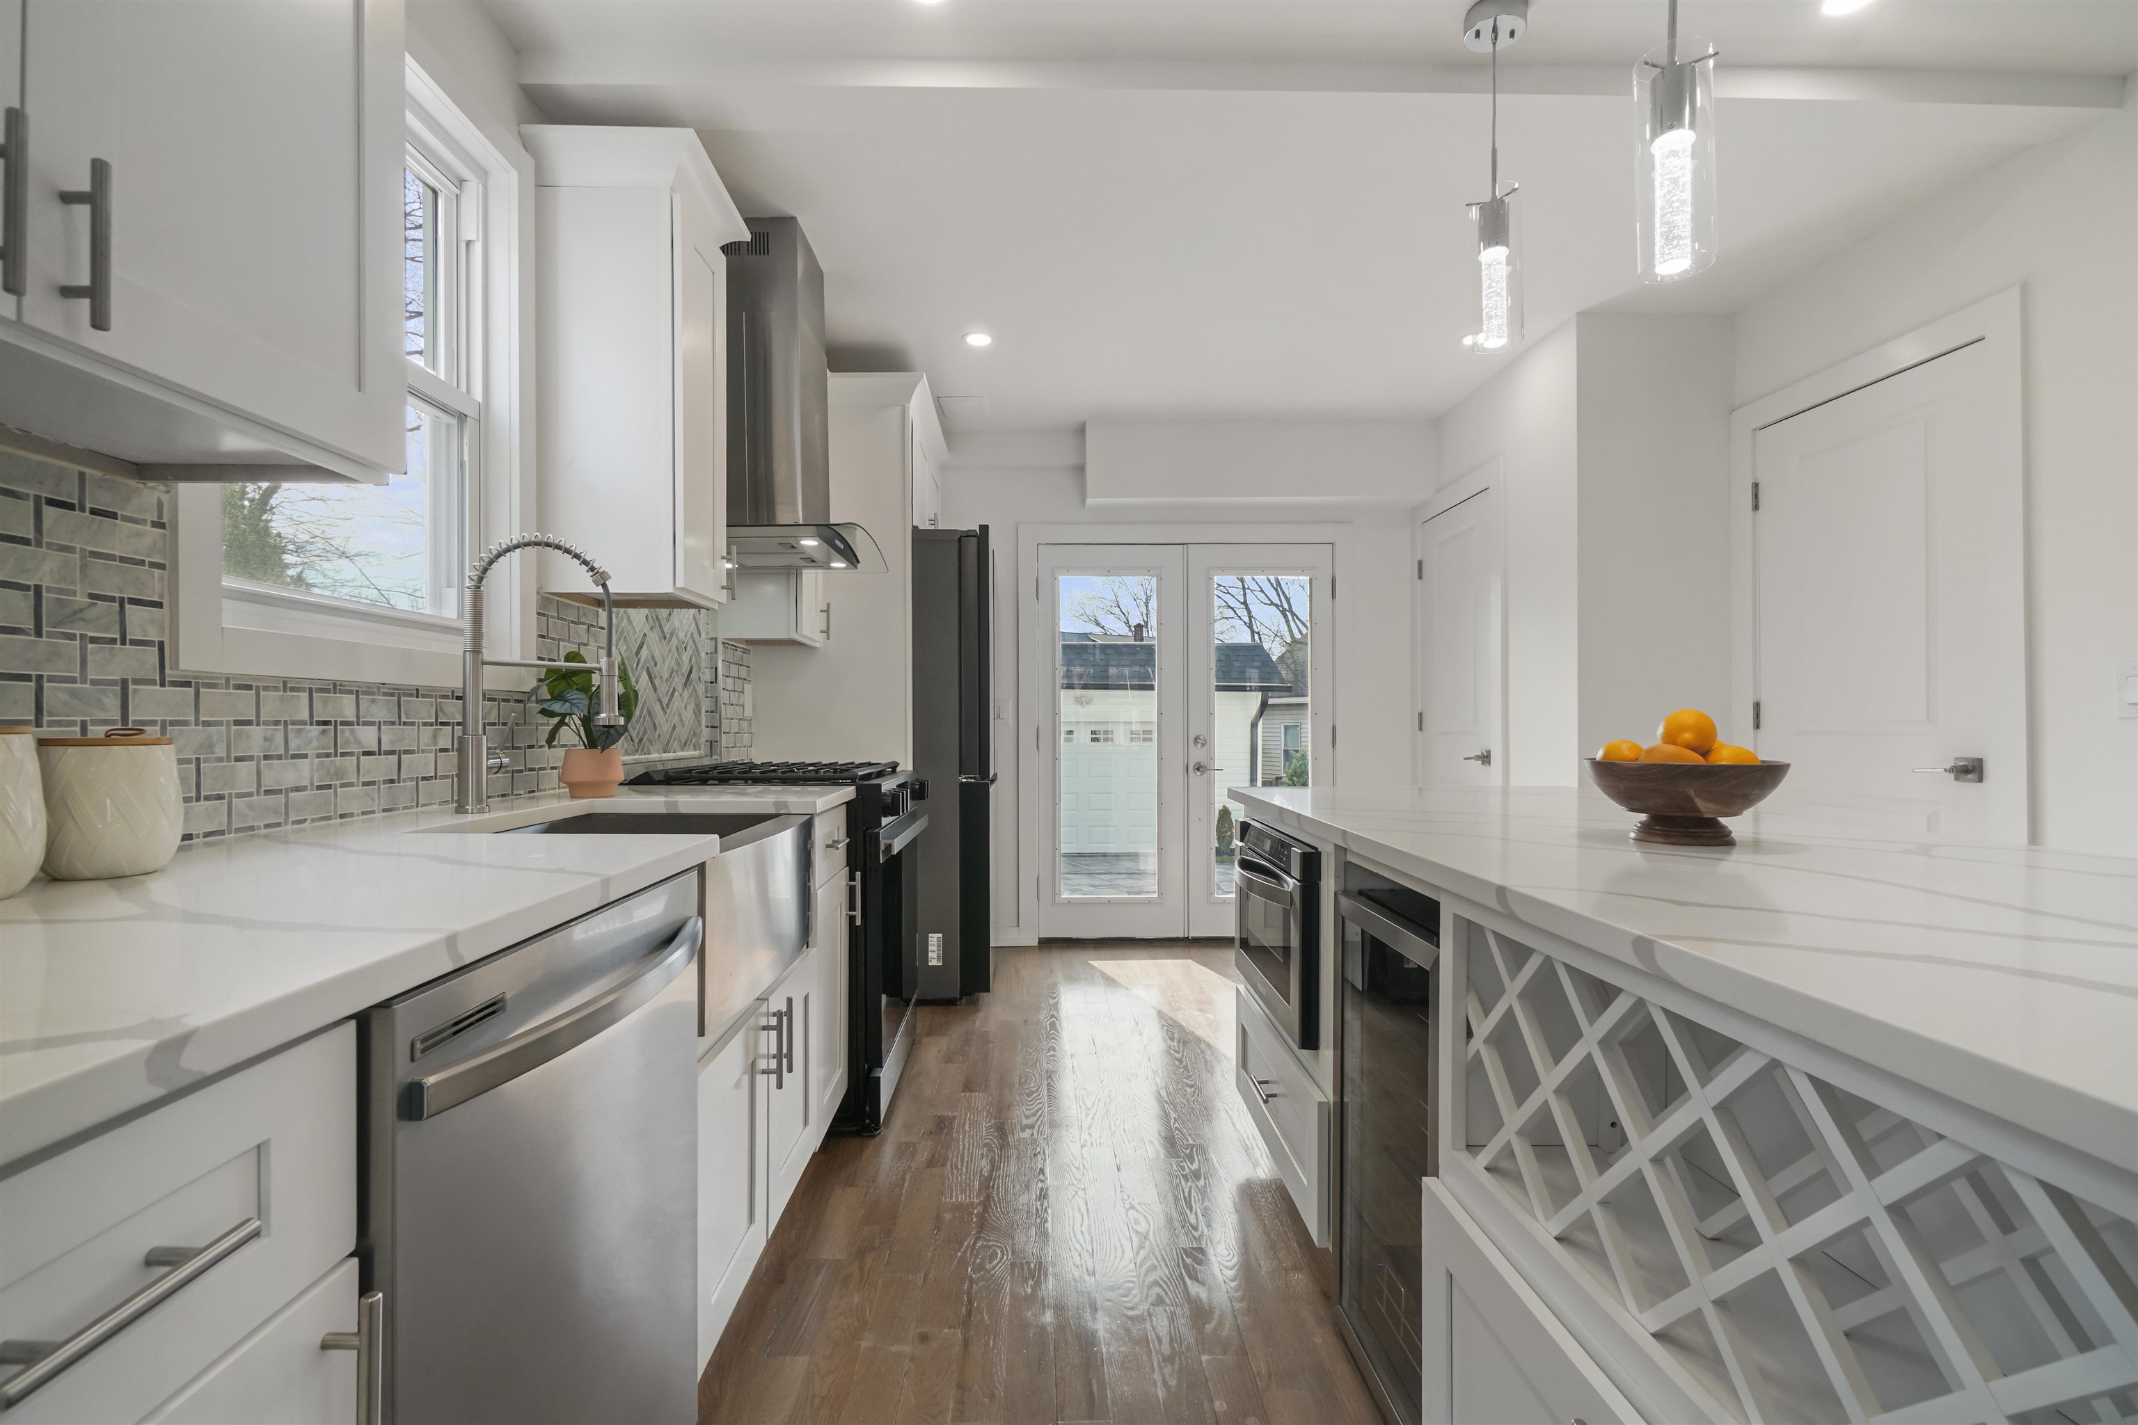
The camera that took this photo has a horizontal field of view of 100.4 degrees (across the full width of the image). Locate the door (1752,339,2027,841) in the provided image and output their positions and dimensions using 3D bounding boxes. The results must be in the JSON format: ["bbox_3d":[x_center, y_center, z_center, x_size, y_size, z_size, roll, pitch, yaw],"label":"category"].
[{"bbox_3d":[2.258,0.098,2.530,0.040,2.030,0.720,0,0,-2],"label":"door"}]

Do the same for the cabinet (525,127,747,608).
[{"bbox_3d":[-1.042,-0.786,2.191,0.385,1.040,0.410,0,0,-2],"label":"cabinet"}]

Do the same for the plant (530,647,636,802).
[{"bbox_3d":[-1.144,0.024,2.117,0.250,0.352,0.240,0,0,-2],"label":"plant"}]

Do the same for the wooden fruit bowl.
[{"bbox_3d":[0.912,0.129,1.319,0.252,0.118,0.252,0,0,0],"label":"wooden fruit bowl"}]

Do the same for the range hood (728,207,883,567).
[{"bbox_3d":[-0.912,-0.961,2.753,0.580,0.935,0.740,0,0,-2],"label":"range hood"}]

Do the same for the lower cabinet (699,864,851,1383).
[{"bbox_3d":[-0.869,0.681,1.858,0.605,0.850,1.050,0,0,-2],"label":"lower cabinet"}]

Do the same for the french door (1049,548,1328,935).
[{"bbox_3d":[0.595,0.133,4.428,1.475,1.963,0.055,0,0,-2],"label":"french door"}]

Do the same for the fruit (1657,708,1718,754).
[{"bbox_3d":[0.916,0.031,1.317,0.074,0.072,0.074,0,0,-2],"label":"fruit"}]

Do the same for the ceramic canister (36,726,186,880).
[{"bbox_3d":[-1.143,0.108,1.063,0.120,0.170,0.120,0,0,-2],"label":"ceramic canister"}]

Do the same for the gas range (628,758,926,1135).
[{"bbox_3d":[-0.846,0.656,2.755,0.720,0.960,0.750,0,0,-2],"label":"gas range"}]

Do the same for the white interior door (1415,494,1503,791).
[{"bbox_3d":[1.731,0.109,3.970,0.040,2.030,0.680,0,0,-2],"label":"white interior door"}]

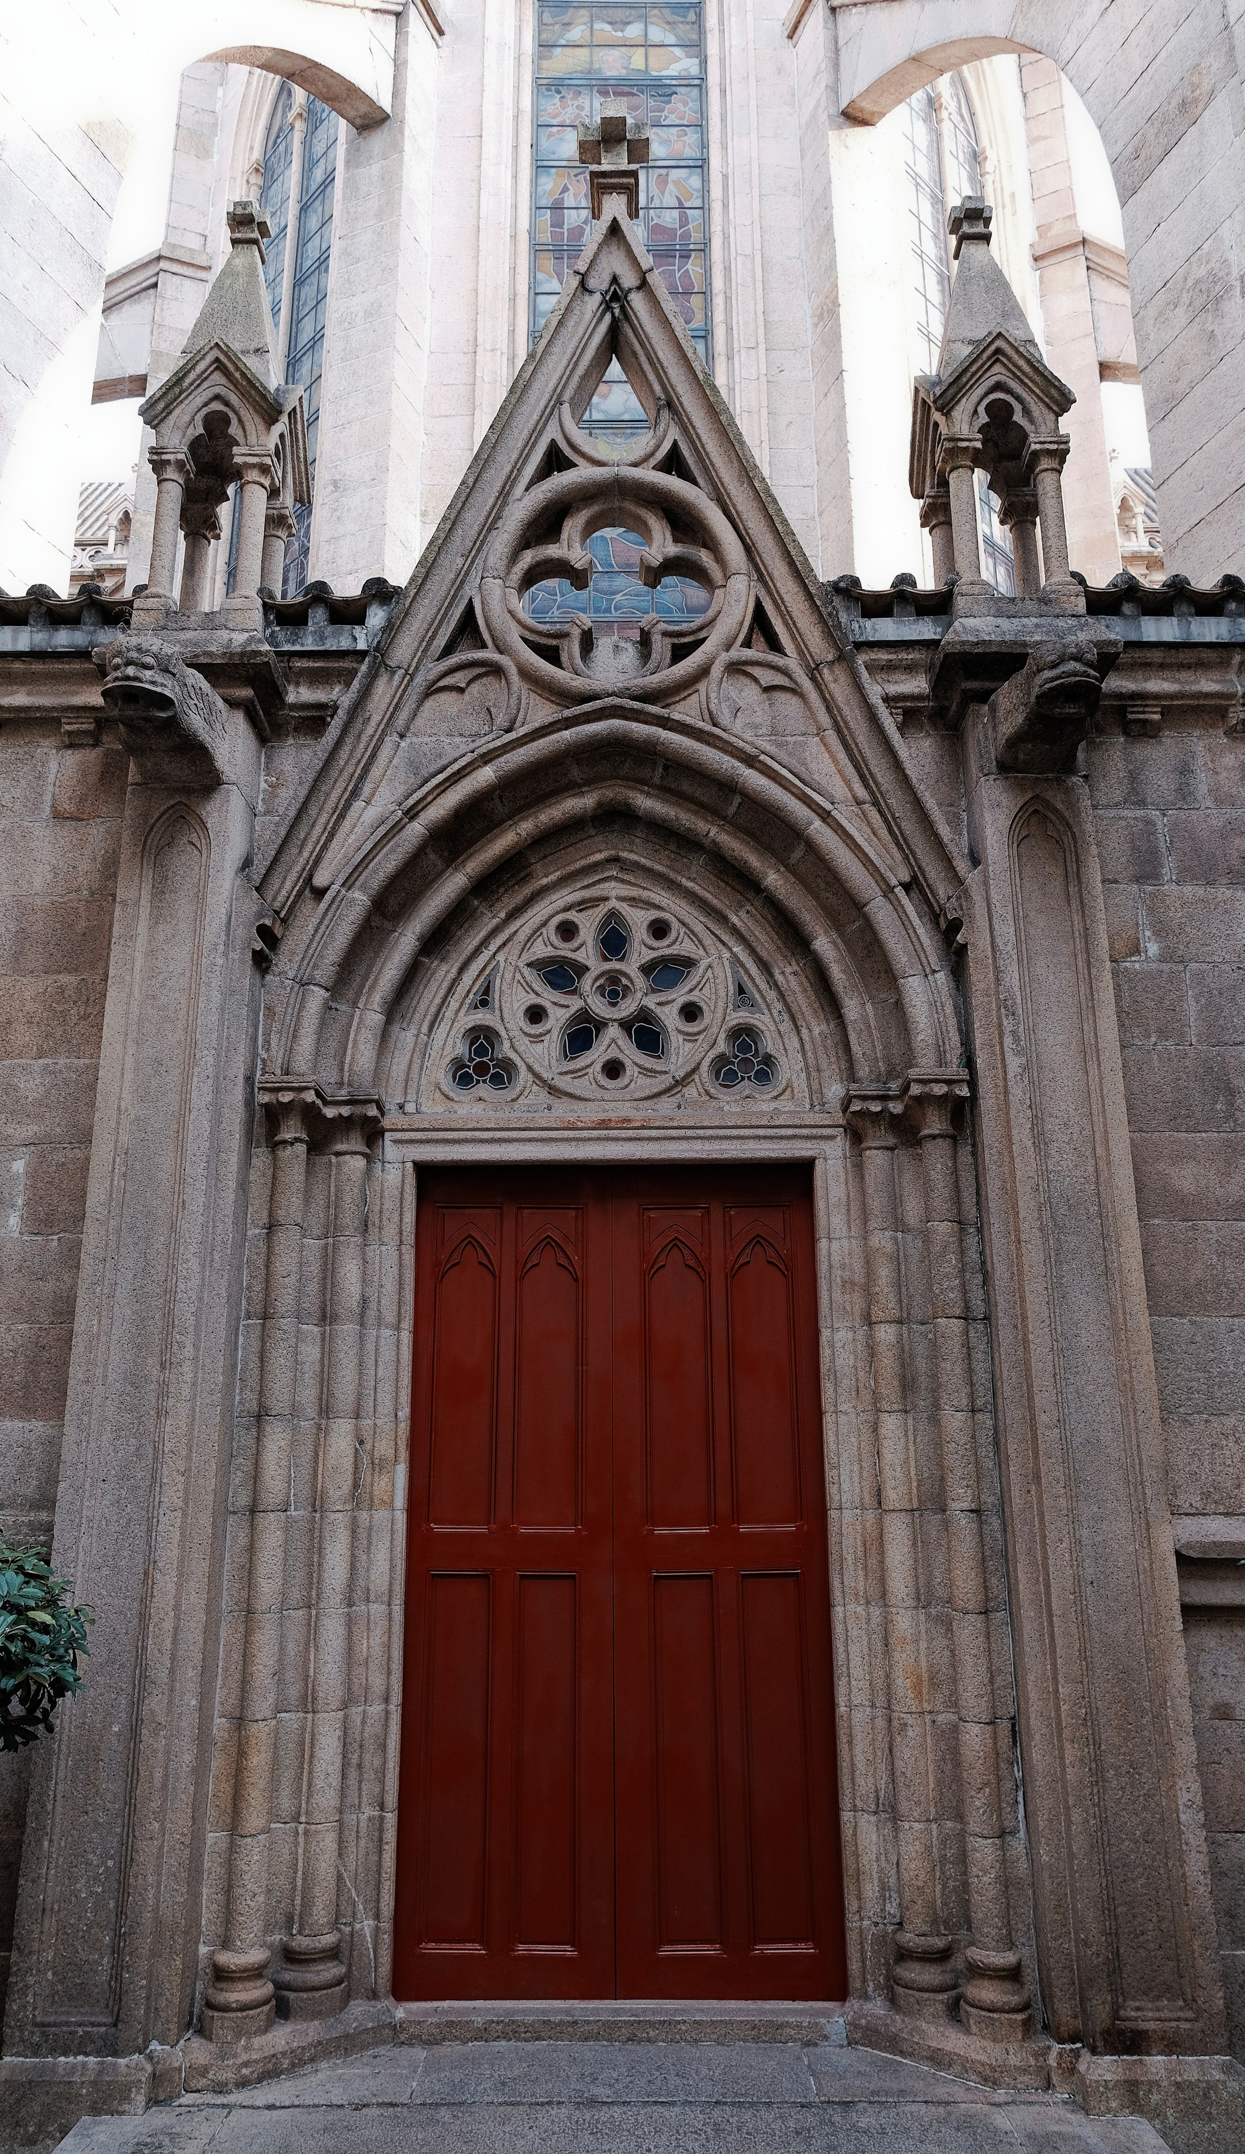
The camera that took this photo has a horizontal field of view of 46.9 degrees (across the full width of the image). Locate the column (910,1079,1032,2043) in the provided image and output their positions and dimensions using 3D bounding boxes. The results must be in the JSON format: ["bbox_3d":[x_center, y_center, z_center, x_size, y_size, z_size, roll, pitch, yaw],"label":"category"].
[{"bbox_3d":[1.131,1.458,4.740,0.200,2.940,0.200,0,-16,1],"label":"column"}]

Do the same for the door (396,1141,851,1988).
[{"bbox_3d":[-0.019,1.645,4.961,1.460,2.700,0.150,0,-16,1],"label":"door"}]

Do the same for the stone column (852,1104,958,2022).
[{"bbox_3d":[0.938,1.503,4.896,0.200,2.940,0.200,0,-16,1],"label":"stone column"}]

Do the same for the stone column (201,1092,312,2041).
[{"bbox_3d":[-1.169,1.475,4.762,0.200,2.940,0.200,0,-16,1],"label":"stone column"}]

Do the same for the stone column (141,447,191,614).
[{"bbox_3d":[-1.719,-2.020,5.444,0.140,0.738,0.140,0,-16,0],"label":"stone column"}]

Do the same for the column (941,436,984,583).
[{"bbox_3d":[1.348,-2.180,5.639,0.150,0.660,0.155,0,-16,1],"label":"column"}]

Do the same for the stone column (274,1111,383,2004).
[{"bbox_3d":[-0.962,1.497,4.818,0.208,2.839,0.208,0,-16,0],"label":"stone column"}]

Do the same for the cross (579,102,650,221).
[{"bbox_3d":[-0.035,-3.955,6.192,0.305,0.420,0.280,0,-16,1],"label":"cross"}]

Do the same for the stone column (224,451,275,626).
[{"bbox_3d":[-1.406,-2.022,5.445,0.140,0.738,0.140,0,-16,0],"label":"stone column"}]

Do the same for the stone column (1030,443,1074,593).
[{"bbox_3d":[1.690,-2.182,5.636,0.150,0.660,0.155,0,-16,1],"label":"stone column"}]

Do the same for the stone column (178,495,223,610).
[{"bbox_3d":[-1.726,-1.926,5.769,0.140,0.738,0.140,0,-16,0],"label":"stone column"}]

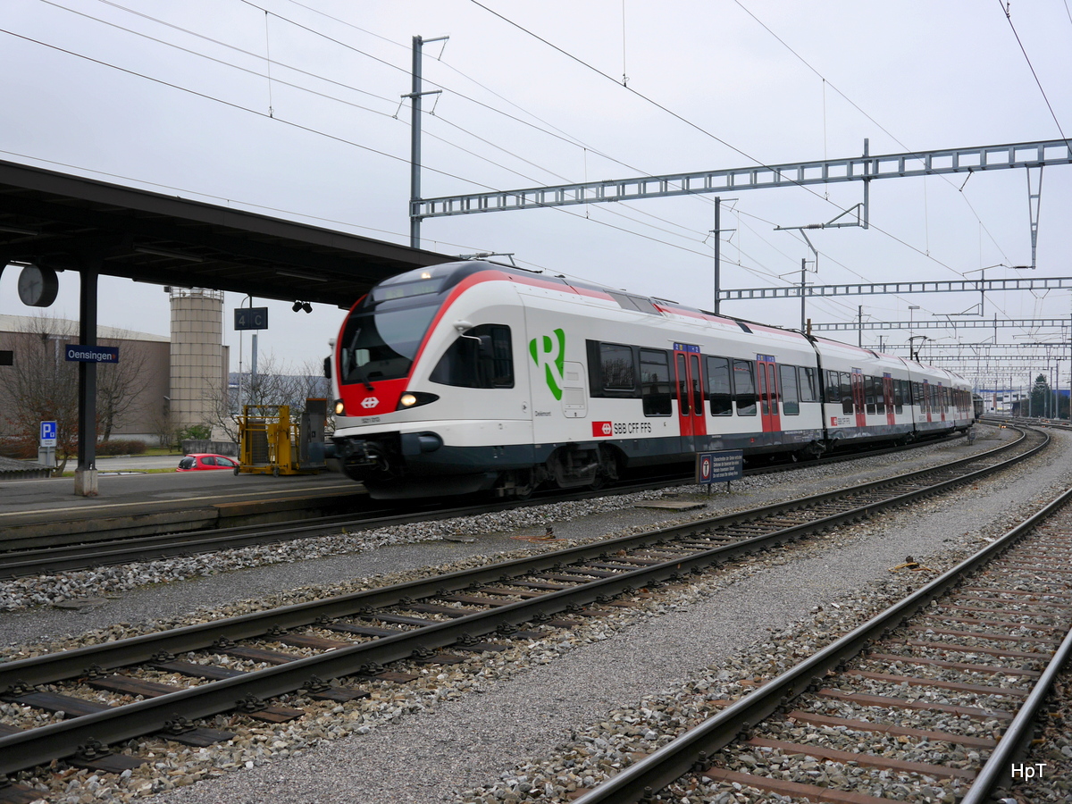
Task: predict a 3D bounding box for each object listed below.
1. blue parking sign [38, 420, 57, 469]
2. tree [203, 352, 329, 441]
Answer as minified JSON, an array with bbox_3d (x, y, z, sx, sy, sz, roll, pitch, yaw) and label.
[{"bbox_3d":[-13.151,1.672,31.700,0.540,2.400,0.140,0,0,7],"label":"blue parking sign"},{"bbox_3d":[-11.673,0.465,51.000,5.500,5.300,5.200,0,0,-13],"label":"tree"}]

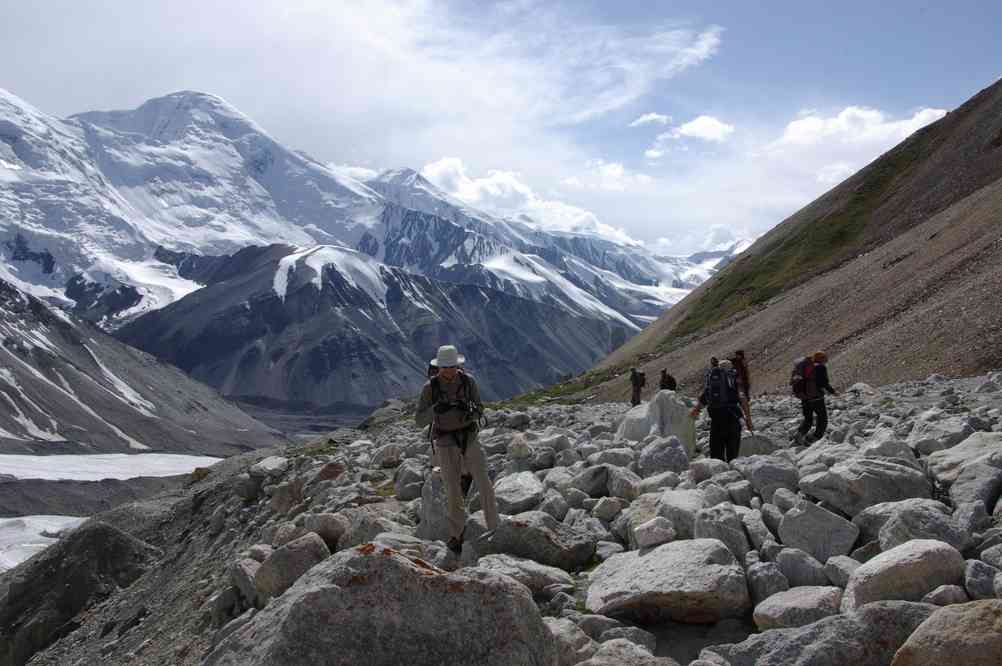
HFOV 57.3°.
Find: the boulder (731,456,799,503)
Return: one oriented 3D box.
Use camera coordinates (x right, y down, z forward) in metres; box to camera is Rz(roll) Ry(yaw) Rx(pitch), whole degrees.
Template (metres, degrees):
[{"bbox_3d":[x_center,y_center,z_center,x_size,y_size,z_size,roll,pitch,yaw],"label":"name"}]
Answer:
[{"bbox_3d":[3.217,1.809,11.200,0.785,0.584,0.628,0,-1,0],"label":"boulder"}]

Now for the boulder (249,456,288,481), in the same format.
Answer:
[{"bbox_3d":[-3.419,2.000,13.500,0.558,0.352,0.418,0,-1,0],"label":"boulder"}]

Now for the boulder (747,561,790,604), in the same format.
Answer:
[{"bbox_3d":[1.966,1.863,6.750,0.296,0.359,0.281,0,-1,0],"label":"boulder"}]

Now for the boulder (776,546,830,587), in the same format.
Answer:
[{"bbox_3d":[2.399,1.866,7.300,0.450,0.340,0.420,0,-1,0],"label":"boulder"}]

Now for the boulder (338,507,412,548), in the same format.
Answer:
[{"bbox_3d":[-1.225,1.929,9.100,0.760,0.450,0.620,0,-1,0],"label":"boulder"}]

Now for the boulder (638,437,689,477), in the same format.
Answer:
[{"bbox_3d":[2.289,1.741,12.900,0.692,0.560,0.554,0,-1,0],"label":"boulder"}]

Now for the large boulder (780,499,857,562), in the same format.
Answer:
[{"bbox_3d":[2.872,1.814,8.300,0.740,0.600,0.580,0,-1,0],"label":"large boulder"}]

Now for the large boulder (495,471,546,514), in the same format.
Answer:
[{"bbox_3d":[0.222,1.912,11.000,0.630,0.530,0.620,0,-1,0],"label":"large boulder"}]

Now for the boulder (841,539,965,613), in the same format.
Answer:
[{"bbox_3d":[2.905,1.764,6.650,0.850,0.496,0.595,0,-1,-20],"label":"boulder"}]

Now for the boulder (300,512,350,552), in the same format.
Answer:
[{"bbox_3d":[-1.662,1.930,8.800,0.460,0.397,0.391,0,-1,0],"label":"boulder"}]

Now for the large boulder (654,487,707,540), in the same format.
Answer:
[{"bbox_3d":[1.777,1.797,9.100,0.529,0.490,0.476,0,-1,0],"label":"large boulder"}]

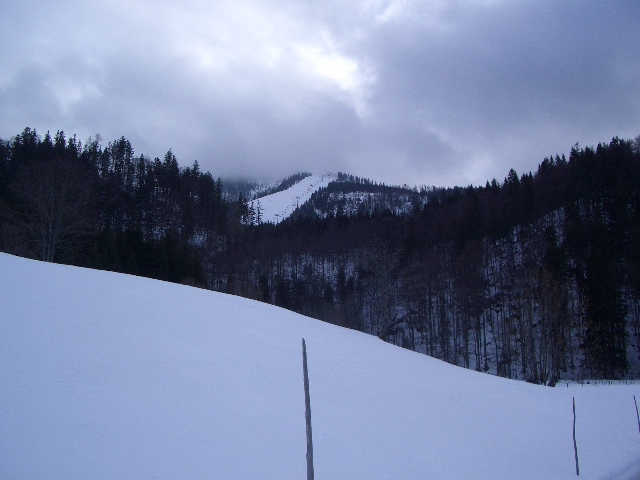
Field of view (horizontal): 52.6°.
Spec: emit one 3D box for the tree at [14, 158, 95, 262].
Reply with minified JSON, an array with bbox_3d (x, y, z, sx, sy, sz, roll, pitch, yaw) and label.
[{"bbox_3d":[-34.335,-3.700,84.000,10.300,13.900,10.000,5,-12,-22],"label":"tree"}]

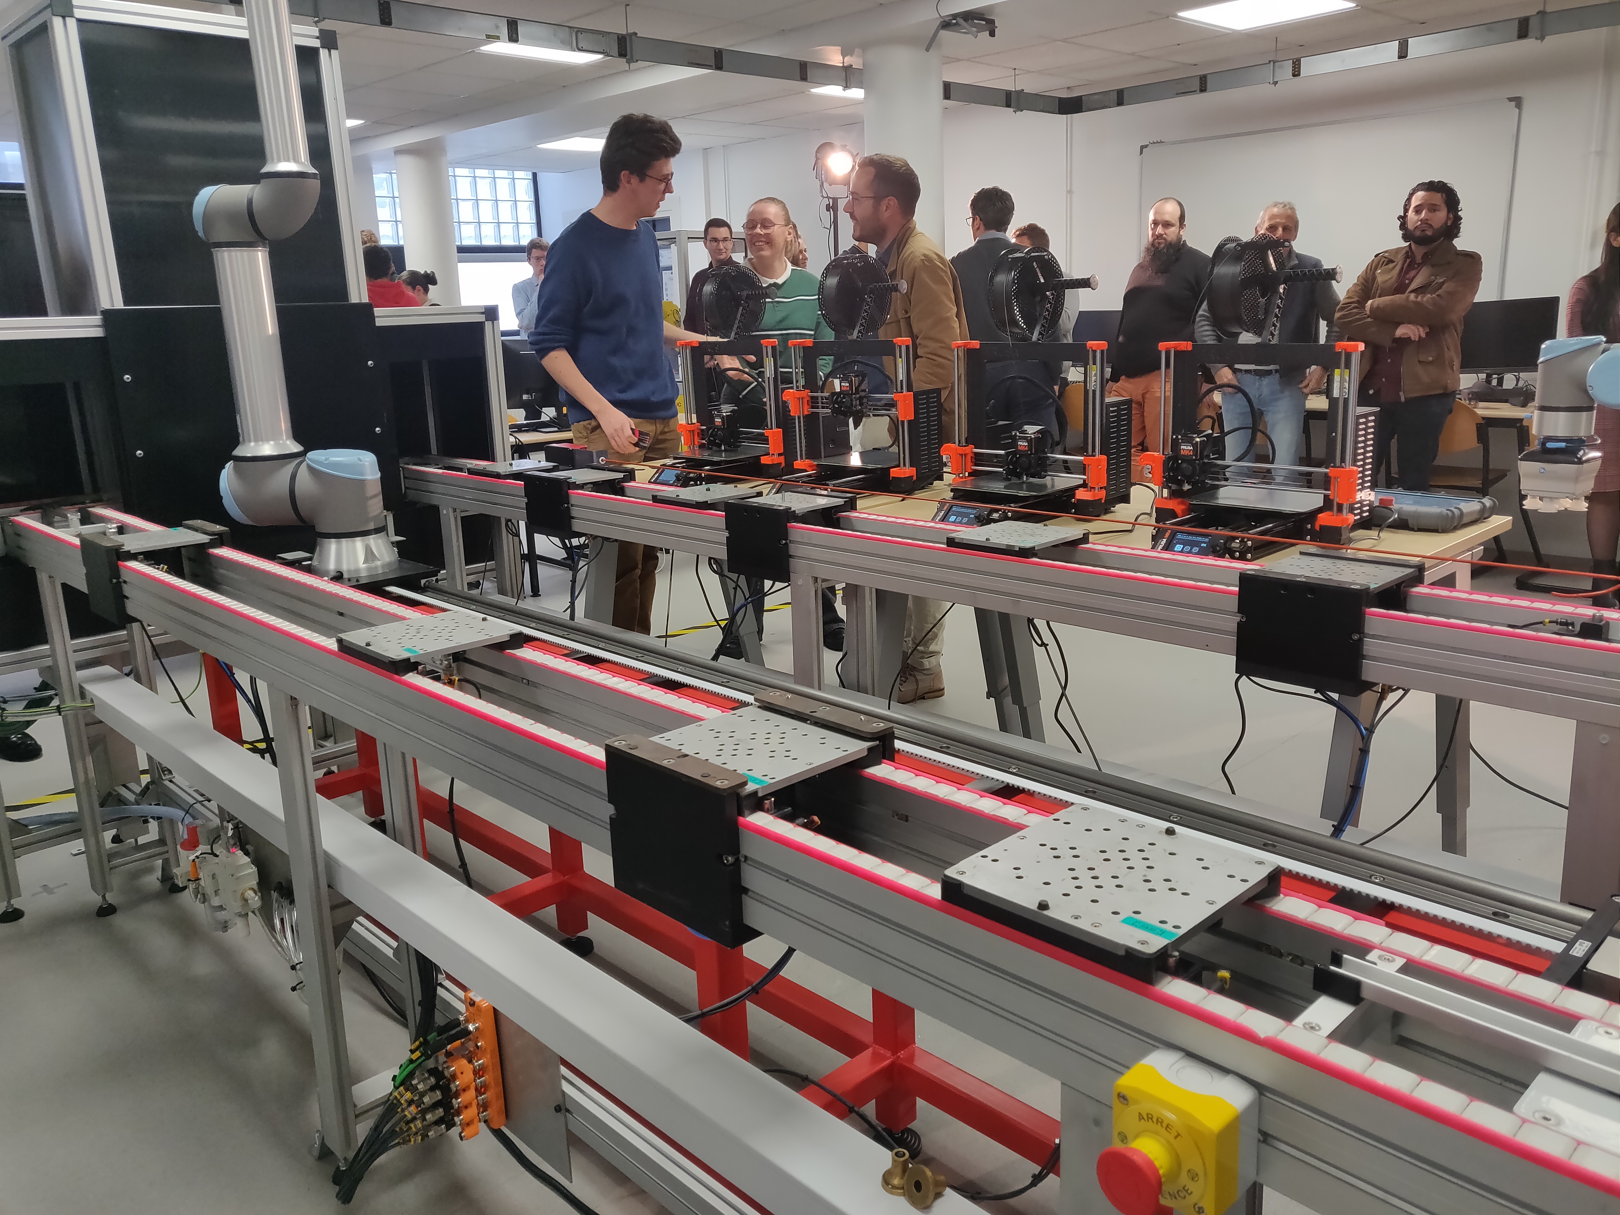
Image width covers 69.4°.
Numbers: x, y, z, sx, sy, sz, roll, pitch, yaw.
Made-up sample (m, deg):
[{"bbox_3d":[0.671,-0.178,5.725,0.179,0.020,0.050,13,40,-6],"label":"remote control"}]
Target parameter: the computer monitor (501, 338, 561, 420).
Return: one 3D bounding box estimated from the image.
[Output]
[{"bbox_3d":[-1.269,-1.022,5.334,0.510,0.400,0.190,-12,17,-34],"label":"computer monitor"}]

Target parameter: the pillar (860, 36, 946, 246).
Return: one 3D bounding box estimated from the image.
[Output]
[{"bbox_3d":[0.478,-1.465,5.799,0.372,2.410,0.372,-1,14,5],"label":"pillar"}]

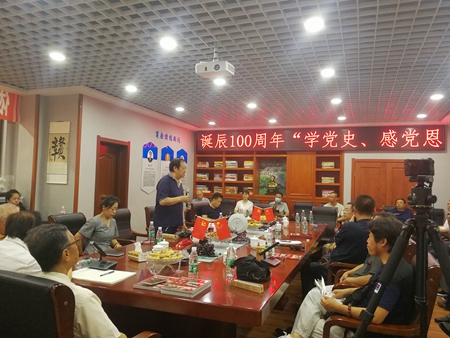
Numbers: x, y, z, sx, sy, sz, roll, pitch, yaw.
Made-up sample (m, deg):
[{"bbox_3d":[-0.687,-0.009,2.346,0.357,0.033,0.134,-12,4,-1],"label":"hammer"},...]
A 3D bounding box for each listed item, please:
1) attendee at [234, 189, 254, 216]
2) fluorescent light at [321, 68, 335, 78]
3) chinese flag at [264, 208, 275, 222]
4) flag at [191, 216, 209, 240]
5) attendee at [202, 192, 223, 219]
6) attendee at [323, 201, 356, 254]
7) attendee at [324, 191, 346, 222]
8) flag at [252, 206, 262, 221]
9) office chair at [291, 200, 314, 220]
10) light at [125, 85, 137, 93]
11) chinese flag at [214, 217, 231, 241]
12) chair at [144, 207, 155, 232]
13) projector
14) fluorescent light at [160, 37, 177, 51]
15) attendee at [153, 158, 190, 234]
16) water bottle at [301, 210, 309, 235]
[{"bbox_3d":[0.419,1.079,7.408,0.460,1.260,0.750,1,-2,13],"label":"attendee"},{"bbox_3d":[1.327,-1.238,4.525,0.175,0.050,0.175,1,-2,21],"label":"fluorescent light"},{"bbox_3d":[0.697,0.722,5.450,0.135,0.215,0.030,-14,-5,11],"label":"chinese flag"},{"bbox_3d":[-0.248,0.604,3.550,0.130,0.220,0.030,15,0,11],"label":"flag"},{"bbox_3d":[-0.162,1.028,6.079,0.750,1.220,0.500,1,-3,31],"label":"attendee"},{"bbox_3d":[1.429,1.030,4.500,0.780,1.200,0.550,1,-3,9],"label":"attendee"},{"bbox_3d":[2.209,1.129,7.150,0.520,1.270,0.750,0,-3,25],"label":"attendee"},{"bbox_3d":[0.449,0.632,4.955,0.140,0.205,0.040,1,-2,21],"label":"flag"},{"bbox_3d":[1.579,1.218,7.111,0.600,1.040,0.650,1,-2,21],"label":"office chair"},{"bbox_3d":[-1.503,-1.293,5.646,0.175,0.050,0.175,1,-2,21],"label":"light"},{"bbox_3d":[-0.025,0.612,3.550,0.140,0.220,0.030,-14,-5,11],"label":"chinese flag"},{"bbox_3d":[-0.848,1.071,5.452,0.650,1.040,0.600,1,-2,23],"label":"chair"},{"bbox_3d":[-0.099,-1.030,3.650,0.330,0.095,0.240,-1,0,19],"label":"projector"},{"bbox_3d":[-0.596,-1.324,3.704,0.175,0.050,0.175,0,-3,21],"label":"fluorescent light"},{"bbox_3d":[-0.734,0.713,4.760,0.480,1.710,0.500,1,-2,21],"label":"attendee"},{"bbox_3d":[1.097,0.780,4.800,0.066,0.230,0.066,0,-3,21],"label":"water bottle"}]

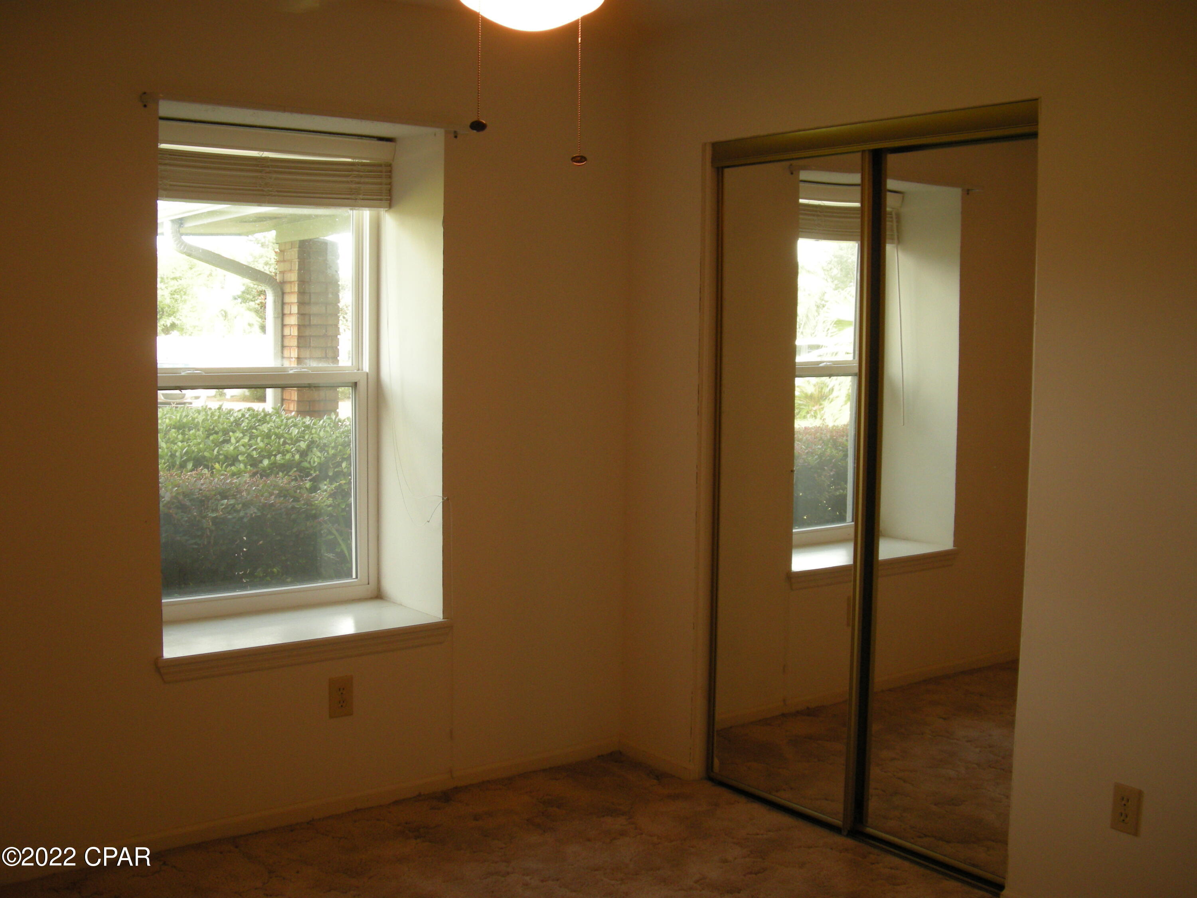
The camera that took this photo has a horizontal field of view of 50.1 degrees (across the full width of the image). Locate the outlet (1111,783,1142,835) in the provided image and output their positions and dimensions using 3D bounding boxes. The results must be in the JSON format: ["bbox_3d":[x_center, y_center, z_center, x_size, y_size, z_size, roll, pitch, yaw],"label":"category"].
[{"bbox_3d":[1.194,0.816,2.894,0.010,0.115,0.071,-3,7,-37],"label":"outlet"}]

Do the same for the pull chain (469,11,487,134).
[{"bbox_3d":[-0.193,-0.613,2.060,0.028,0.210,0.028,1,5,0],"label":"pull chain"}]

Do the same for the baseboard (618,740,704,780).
[{"bbox_3d":[0.201,1.034,4.287,0.014,0.052,0.430,-3,7,-37],"label":"baseboard"}]

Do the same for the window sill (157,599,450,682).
[{"bbox_3d":[-0.954,0.568,3.866,0.945,0.075,0.456,-3,7,-37],"label":"window sill"}]

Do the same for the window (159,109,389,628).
[{"bbox_3d":[-1.093,-0.232,4.004,0.890,1.510,0.100,-3,7,-37],"label":"window"}]

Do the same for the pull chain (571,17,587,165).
[{"bbox_3d":[-0.034,-0.638,2.270,0.028,0.275,0.028,1,5,0],"label":"pull chain"}]

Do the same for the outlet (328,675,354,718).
[{"bbox_3d":[-0.758,0.733,3.780,0.077,0.122,0.009,-3,7,-37],"label":"outlet"}]

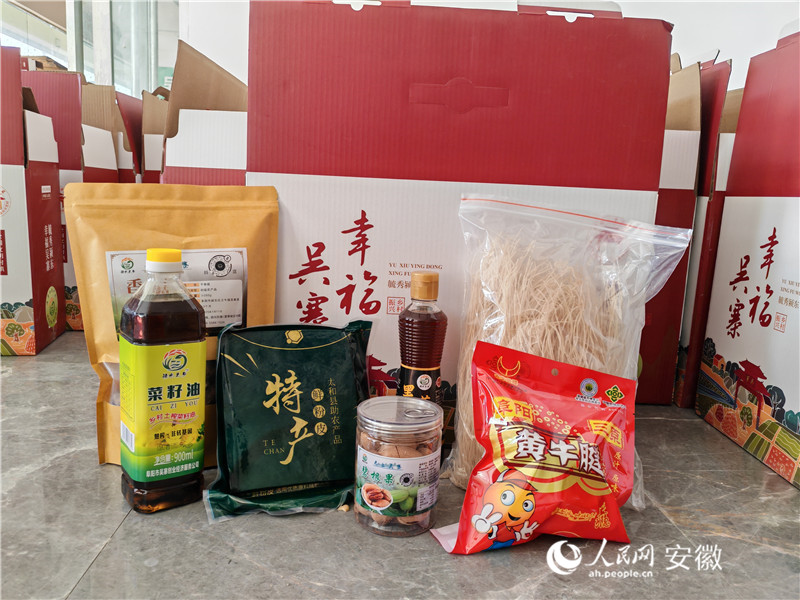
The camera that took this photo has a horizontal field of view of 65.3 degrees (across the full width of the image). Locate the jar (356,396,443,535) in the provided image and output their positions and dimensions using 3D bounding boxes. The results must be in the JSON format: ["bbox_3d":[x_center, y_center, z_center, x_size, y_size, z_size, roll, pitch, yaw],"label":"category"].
[{"bbox_3d":[-0.002,0.165,0.632,0.087,0.113,0.087,3,8,0],"label":"jar"}]

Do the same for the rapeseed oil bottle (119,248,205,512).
[{"bbox_3d":[-0.245,0.078,0.644,0.073,0.259,0.073,-3,10,-34],"label":"rapeseed oil bottle"}]

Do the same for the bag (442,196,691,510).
[{"bbox_3d":[0.176,0.050,0.728,0.258,0.328,0.105,4,9,7],"label":"bag"}]

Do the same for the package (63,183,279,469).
[{"bbox_3d":[-0.260,0.031,0.743,0.232,0.322,0.080,2,9,-4],"label":"package"}]

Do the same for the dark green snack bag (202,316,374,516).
[{"bbox_3d":[-0.120,0.117,0.662,0.160,0.188,0.070,1,9,-14],"label":"dark green snack bag"}]

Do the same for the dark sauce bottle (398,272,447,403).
[{"bbox_3d":[0.026,0.087,0.746,0.058,0.237,0.058,3,8,0],"label":"dark sauce bottle"}]

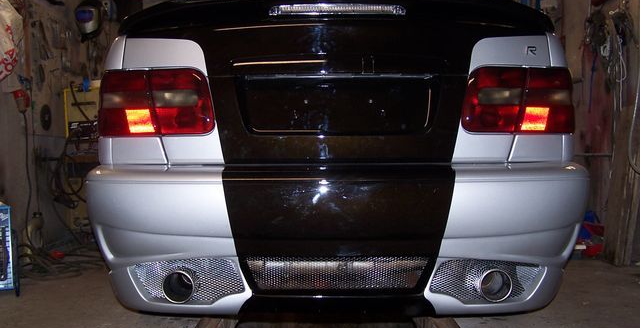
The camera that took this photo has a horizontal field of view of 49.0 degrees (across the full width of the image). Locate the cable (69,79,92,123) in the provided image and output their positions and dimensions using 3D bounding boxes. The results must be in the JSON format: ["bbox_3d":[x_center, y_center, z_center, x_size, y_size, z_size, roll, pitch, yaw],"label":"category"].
[{"bbox_3d":[-1.653,-0.431,4.850,0.160,0.285,0.080,0,2,-6],"label":"cable"}]

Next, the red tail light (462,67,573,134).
[{"bbox_3d":[0.674,-0.218,2.410,0.385,0.230,0.150,-1,2,-7],"label":"red tail light"}]

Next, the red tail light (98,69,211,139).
[{"bbox_3d":[-0.557,-0.211,2.410,0.385,0.230,0.150,0,2,7],"label":"red tail light"}]

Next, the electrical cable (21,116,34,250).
[{"bbox_3d":[-1.769,0.094,4.250,0.080,0.810,0.070,0,2,0],"label":"electrical cable"}]

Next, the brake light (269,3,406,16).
[{"bbox_3d":[0.060,-0.534,2.430,0.475,0.045,0.050,0,2,0],"label":"brake light"}]

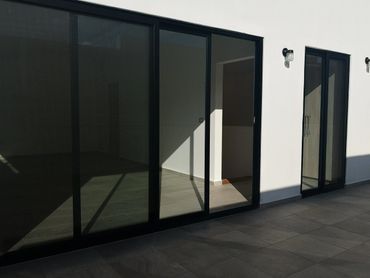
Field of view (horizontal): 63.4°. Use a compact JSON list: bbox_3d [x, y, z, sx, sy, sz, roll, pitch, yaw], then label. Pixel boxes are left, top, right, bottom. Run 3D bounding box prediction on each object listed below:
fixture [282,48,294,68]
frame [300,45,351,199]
[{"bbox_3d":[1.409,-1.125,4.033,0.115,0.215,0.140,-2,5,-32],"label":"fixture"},{"bbox_3d":[2.211,-0.249,4.738,1.165,2.209,0.120,-2,5,-32],"label":"frame"}]

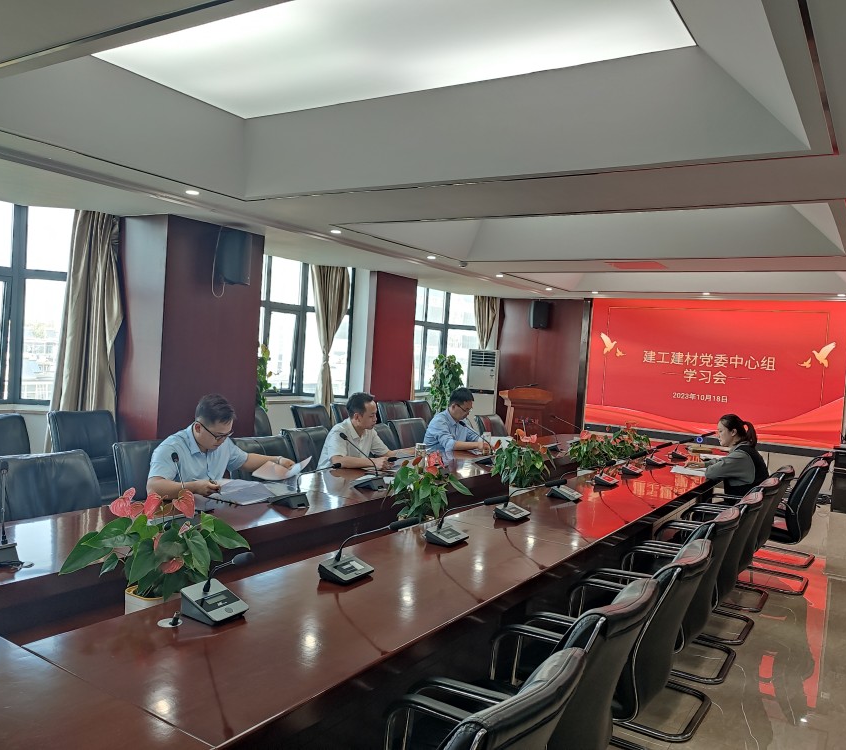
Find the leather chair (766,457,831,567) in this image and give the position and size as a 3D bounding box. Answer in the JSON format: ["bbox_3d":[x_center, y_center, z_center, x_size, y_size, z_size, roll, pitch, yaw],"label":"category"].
[{"bbox_3d":[2.756,1.123,5.601,0.620,0.950,0.550,5,2,33],"label":"leather chair"}]

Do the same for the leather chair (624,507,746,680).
[{"bbox_3d":[1.140,1.121,3.501,0.610,0.985,0.570,5,2,33],"label":"leather chair"}]

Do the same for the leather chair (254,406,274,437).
[{"bbox_3d":[-1.575,0.791,6.868,0.620,0.950,0.550,5,2,33],"label":"leather chair"}]

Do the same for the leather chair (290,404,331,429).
[{"bbox_3d":[-1.071,0.831,7.566,0.610,0.985,0.570,5,2,33],"label":"leather chair"}]

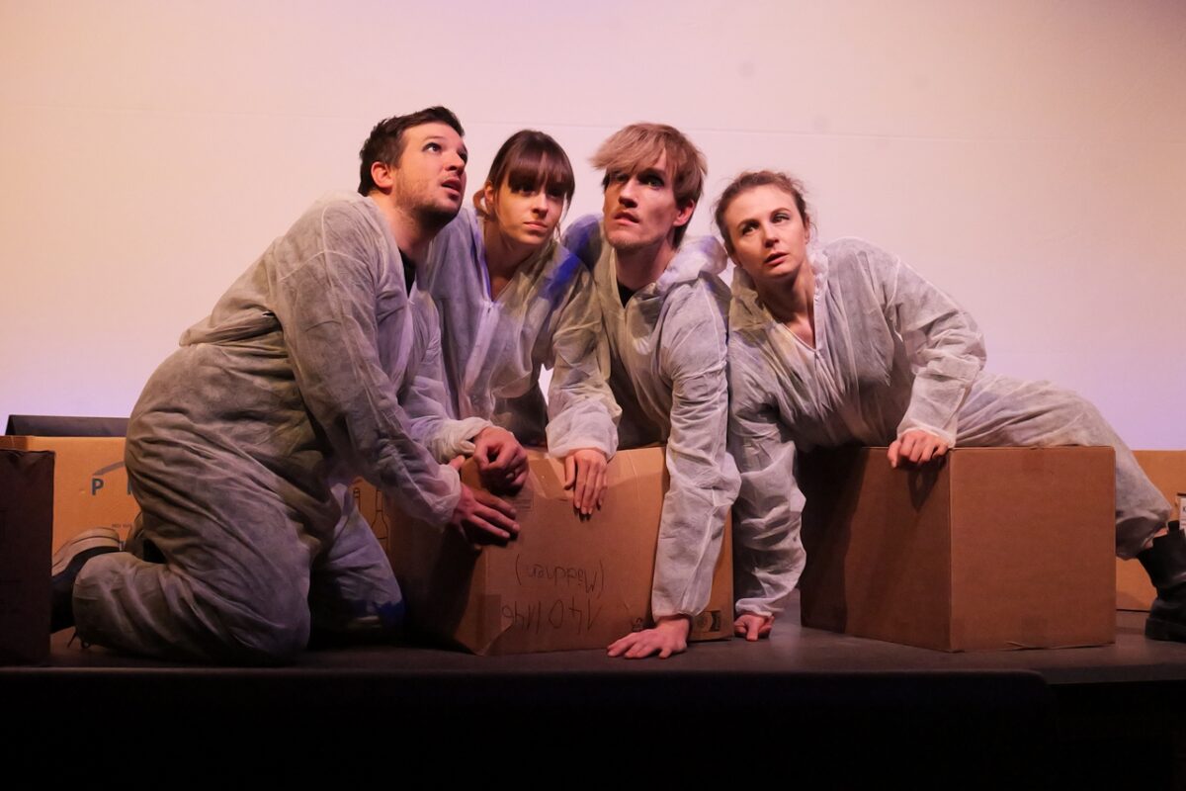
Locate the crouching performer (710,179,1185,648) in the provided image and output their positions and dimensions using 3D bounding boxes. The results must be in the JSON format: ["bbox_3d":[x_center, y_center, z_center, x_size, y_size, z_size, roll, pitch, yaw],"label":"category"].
[{"bbox_3d":[0.773,0.027,4.160,0.940,0.965,0.650,0,-1,20],"label":"crouching performer"}]

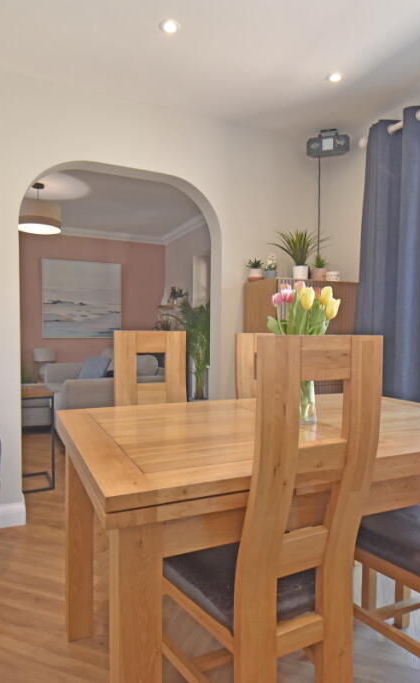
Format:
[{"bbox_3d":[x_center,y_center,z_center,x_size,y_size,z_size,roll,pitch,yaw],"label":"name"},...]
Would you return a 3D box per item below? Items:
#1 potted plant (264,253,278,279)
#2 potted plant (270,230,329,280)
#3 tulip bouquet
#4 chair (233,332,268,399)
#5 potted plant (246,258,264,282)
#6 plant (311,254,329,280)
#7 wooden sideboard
[{"bbox_3d":[0.392,-0.478,2.718,0.083,0.164,0.083,1,2,0],"label":"potted plant"},{"bbox_3d":[0.585,-0.555,2.773,0.383,0.329,0.364,1,2,0],"label":"potted plant"},{"bbox_3d":[0.317,0.043,1.406,0.240,0.440,0.220,0,2,-25],"label":"tulip bouquet"},{"bbox_3d":[0.334,0.502,1.815,0.430,1.065,0.530,0,2,-25],"label":"chair"},{"bbox_3d":[0.292,-0.454,2.739,0.112,0.156,0.112,1,2,0],"label":"potted plant"},{"bbox_3d":[0.730,-0.488,2.844,0.117,0.175,0.117,1,2,0],"label":"plant"},{"bbox_3d":[0.646,0.315,2.857,0.780,1.380,0.375,0,2,-25],"label":"wooden sideboard"}]

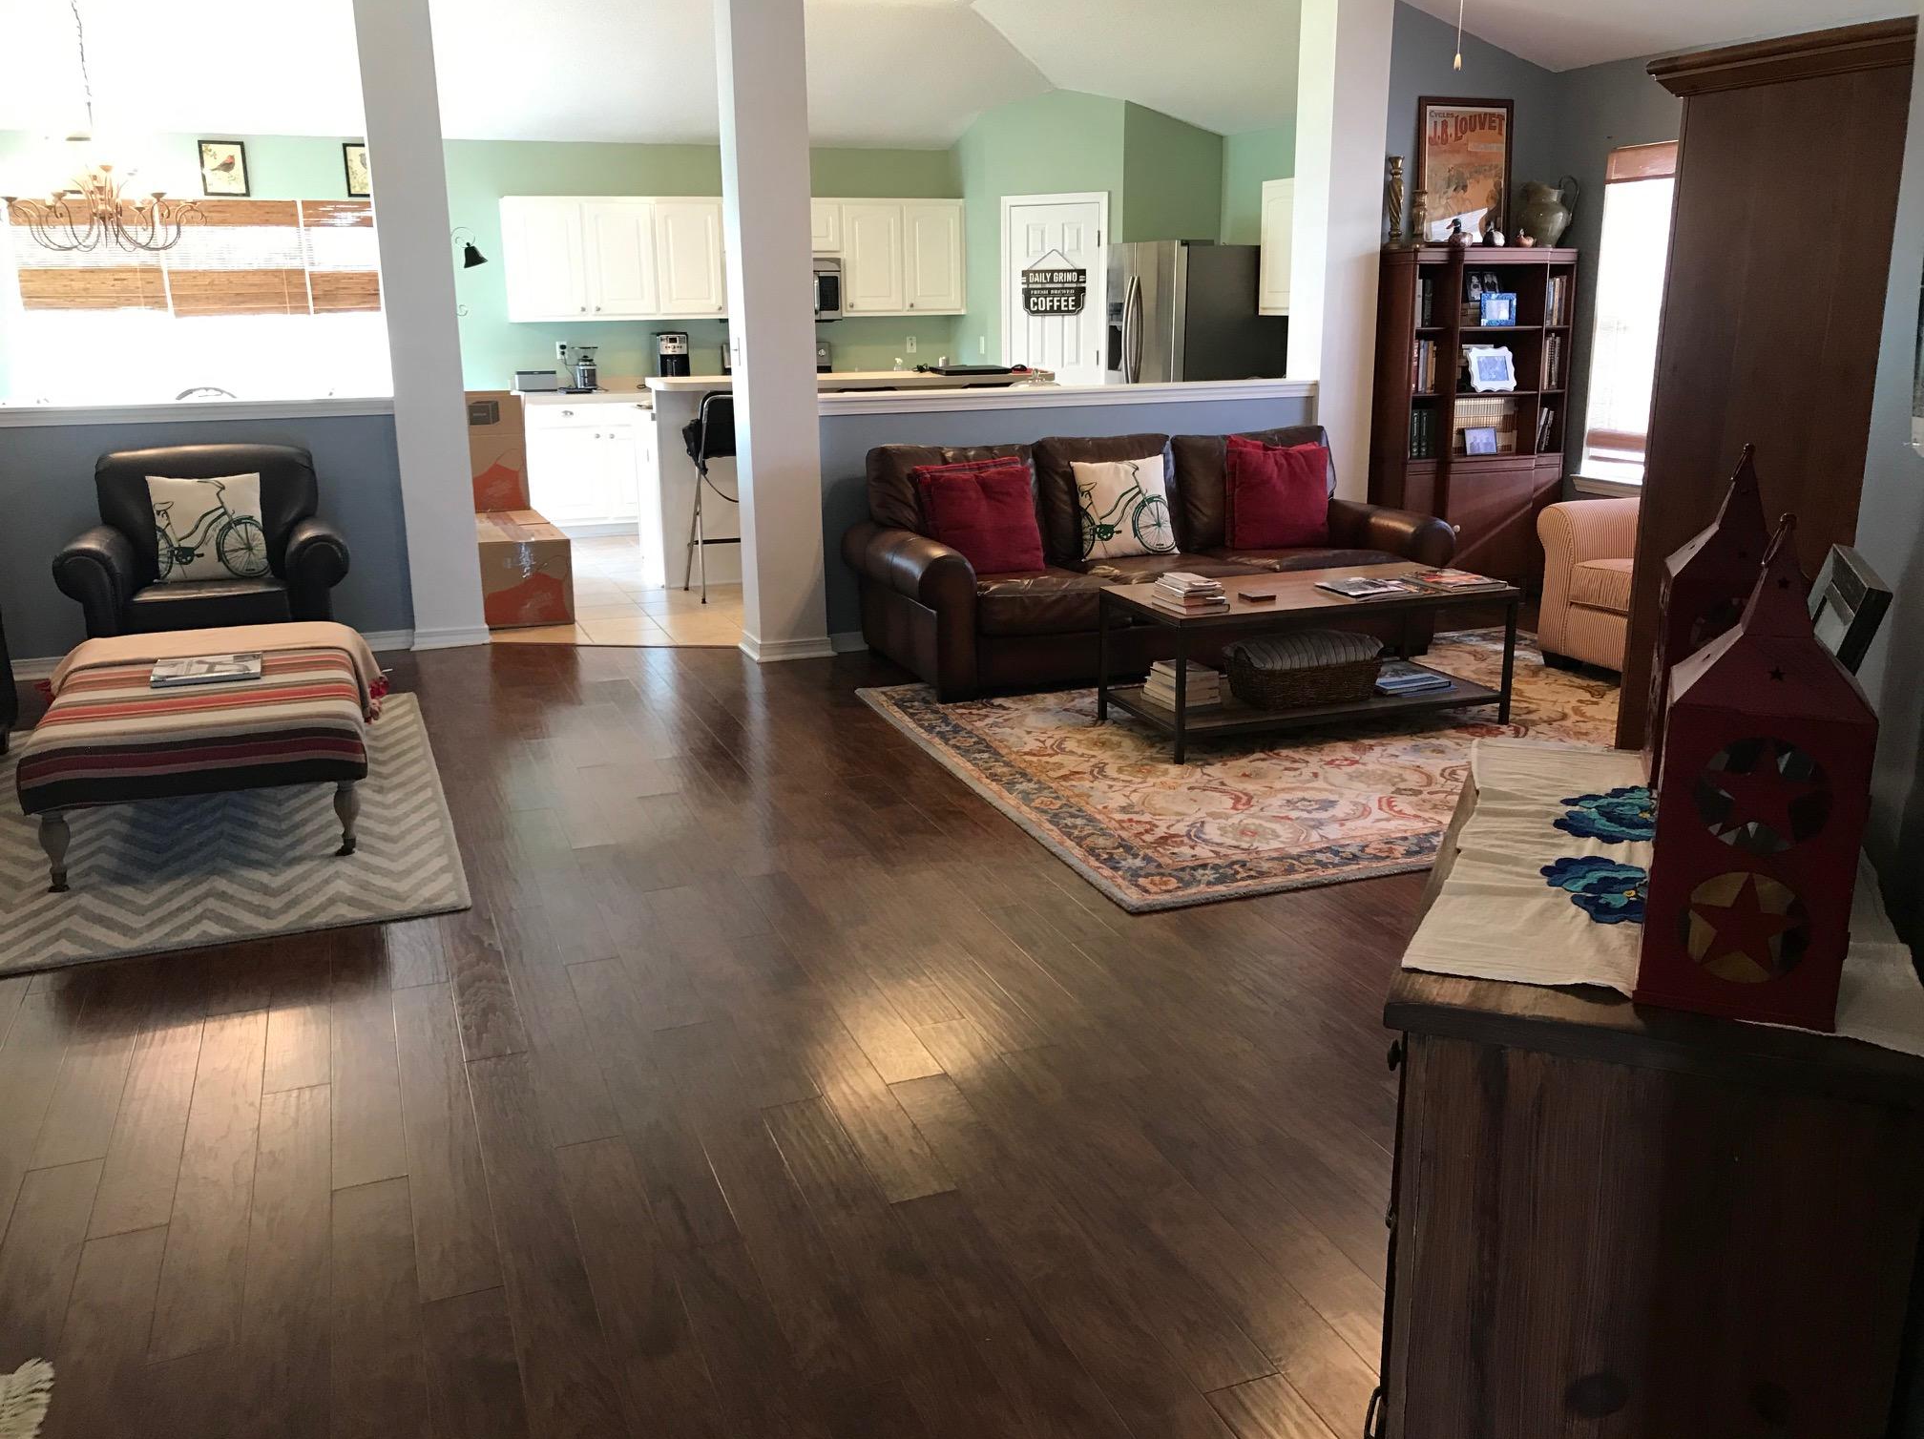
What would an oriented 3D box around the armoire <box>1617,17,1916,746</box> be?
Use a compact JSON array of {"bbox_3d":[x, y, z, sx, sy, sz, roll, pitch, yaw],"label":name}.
[{"bbox_3d":[1.986,-0.347,3.184,1.140,1.890,0.630,-7,16,-20],"label":"armoire"}]

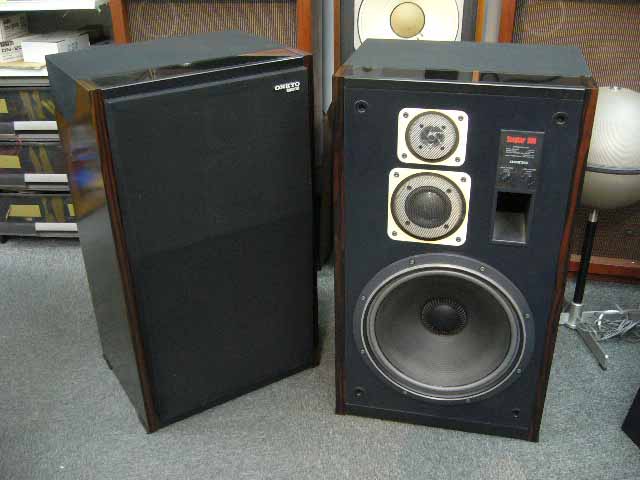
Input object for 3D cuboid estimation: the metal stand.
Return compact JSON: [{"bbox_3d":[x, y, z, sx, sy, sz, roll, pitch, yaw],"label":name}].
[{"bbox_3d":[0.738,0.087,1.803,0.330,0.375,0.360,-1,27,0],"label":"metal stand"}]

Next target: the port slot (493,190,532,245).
[{"bbox_3d":[0.376,-0.055,1.270,0.065,0.108,0.055,6,28,12],"label":"port slot"}]

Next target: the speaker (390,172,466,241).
[{"bbox_3d":[0.216,-0.068,1.282,0.149,0.149,0.020,6,28,12],"label":"speaker"}]

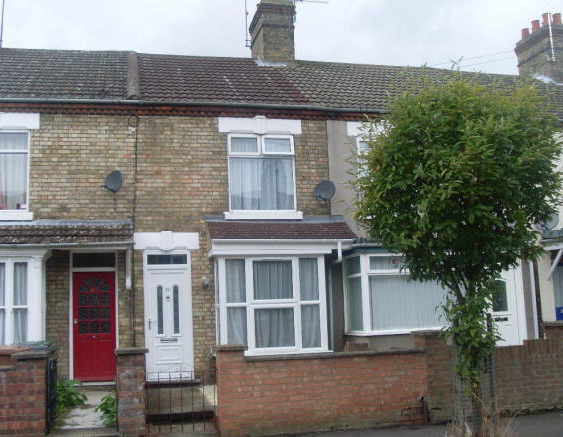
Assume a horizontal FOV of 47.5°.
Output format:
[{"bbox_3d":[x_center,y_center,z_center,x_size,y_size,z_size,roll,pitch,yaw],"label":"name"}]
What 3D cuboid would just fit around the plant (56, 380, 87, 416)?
[{"bbox_3d":[-2.910,2.478,8.932,0.400,0.460,0.450,0,-7,-12],"label":"plant"}]

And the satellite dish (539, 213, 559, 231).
[{"bbox_3d":[5.384,0.071,12.953,0.430,0.390,0.250,-6,-8,29],"label":"satellite dish"}]

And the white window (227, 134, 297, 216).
[{"bbox_3d":[-0.369,-0.850,12.237,1.325,1.510,0.120,0,-7,-12],"label":"white window"}]

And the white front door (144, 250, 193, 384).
[{"bbox_3d":[-2.043,1.758,11.563,0.850,2.295,0.100,0,-7,-12],"label":"white front door"}]

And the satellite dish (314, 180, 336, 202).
[{"bbox_3d":[0.860,-0.543,12.420,0.430,0.400,0.300,-6,-8,32],"label":"satellite dish"}]

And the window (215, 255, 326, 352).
[{"bbox_3d":[-0.198,1.562,11.589,1.960,1.740,0.650,0,-7,-12],"label":"window"}]

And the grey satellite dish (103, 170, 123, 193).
[{"bbox_3d":[-2.968,-0.650,11.239,0.430,0.390,0.250,-6,-8,29],"label":"grey satellite dish"}]

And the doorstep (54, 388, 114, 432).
[{"bbox_3d":[-2.795,2.853,9.451,0.700,0.150,3.000,0,-7,-12],"label":"doorstep"}]

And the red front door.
[{"bbox_3d":[-3.288,1.886,11.278,0.725,1.885,0.100,0,-7,-12],"label":"red front door"}]

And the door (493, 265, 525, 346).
[{"bbox_3d":[4.511,1.835,12.958,0.920,1.990,0.100,0,-7,-12],"label":"door"}]

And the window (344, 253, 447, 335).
[{"bbox_3d":[2.144,1.414,12.061,1.820,1.510,0.750,0,-7,-12],"label":"window"}]

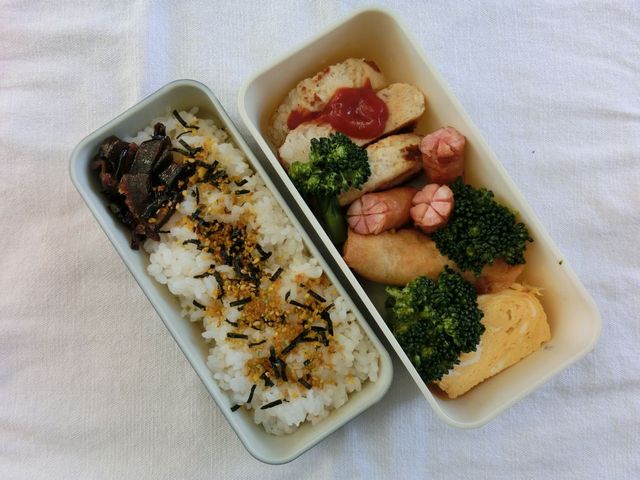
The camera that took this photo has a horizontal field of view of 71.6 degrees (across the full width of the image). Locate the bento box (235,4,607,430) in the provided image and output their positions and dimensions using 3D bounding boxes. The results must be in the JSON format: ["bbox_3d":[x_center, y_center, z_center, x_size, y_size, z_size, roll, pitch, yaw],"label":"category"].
[{"bbox_3d":[0.045,-0.011,0.225,0.086,0.052,0.184,-33,88,-2],"label":"bento box"}]

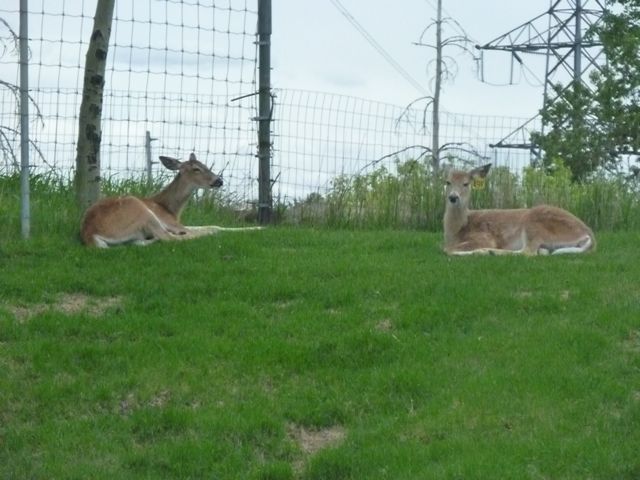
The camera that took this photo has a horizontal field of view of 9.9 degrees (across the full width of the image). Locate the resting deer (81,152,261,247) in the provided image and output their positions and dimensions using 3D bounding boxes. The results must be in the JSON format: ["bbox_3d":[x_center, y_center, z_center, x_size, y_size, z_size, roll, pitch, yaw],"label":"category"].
[{"bbox_3d":[-1.136,-0.304,28.100,1.380,0.690,0.540,2,-2,-42],"label":"resting deer"}]

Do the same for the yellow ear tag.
[{"bbox_3d":[1.173,-0.408,27.200,0.092,0.090,0.012,0,-2,-3],"label":"yellow ear tag"}]

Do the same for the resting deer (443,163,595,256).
[{"bbox_3d":[1.466,-0.225,27.300,1.080,0.685,0.500,0,-2,-10],"label":"resting deer"}]

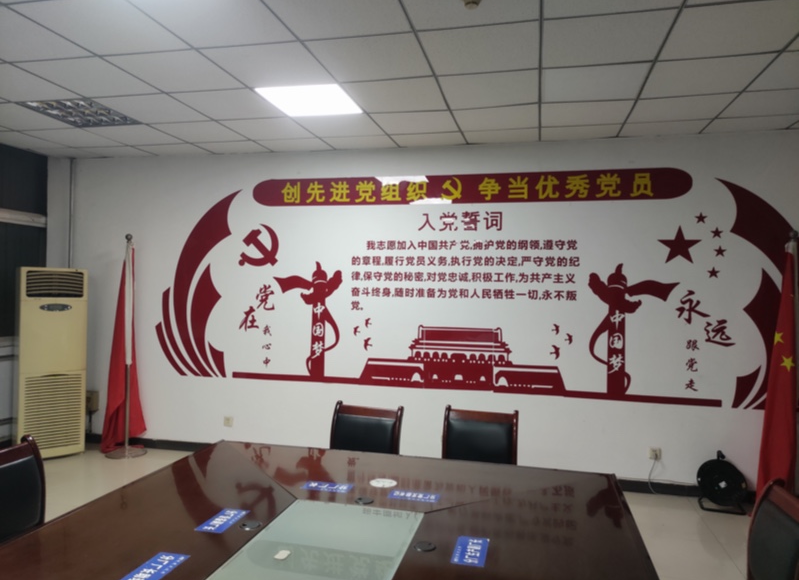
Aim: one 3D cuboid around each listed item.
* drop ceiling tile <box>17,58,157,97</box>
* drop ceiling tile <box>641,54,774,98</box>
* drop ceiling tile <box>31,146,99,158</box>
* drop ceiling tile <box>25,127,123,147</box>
[{"bbox_3d":[-1.894,-1.305,3.585,0.595,0.020,0.595,1,0,13],"label":"drop ceiling tile"},{"bbox_3d":[1.744,-1.231,3.321,0.595,0.020,0.595,1,0,13],"label":"drop ceiling tile"},{"bbox_3d":[-3.249,-1.332,5.631,0.576,0.020,0.382,1,0,13],"label":"drop ceiling tile"},{"bbox_3d":[-2.799,-1.321,5.005,0.595,0.020,0.595,1,0,13],"label":"drop ceiling tile"}]

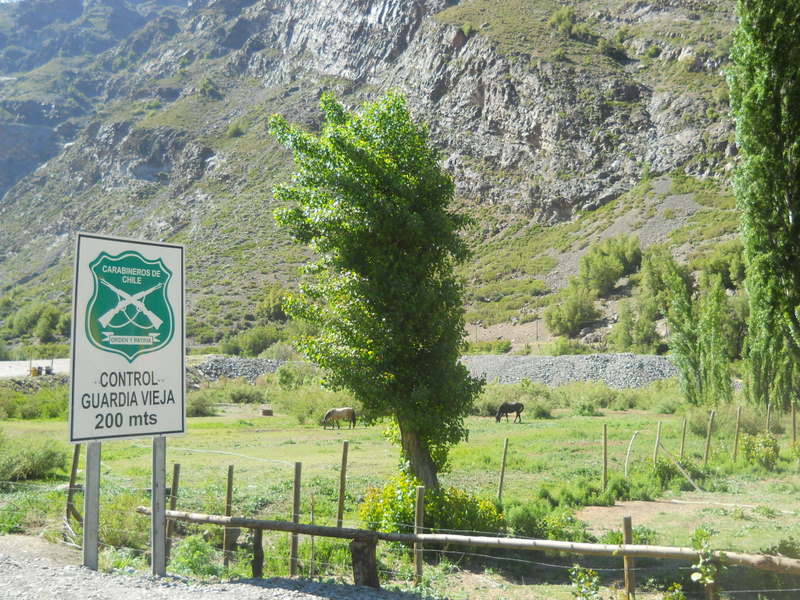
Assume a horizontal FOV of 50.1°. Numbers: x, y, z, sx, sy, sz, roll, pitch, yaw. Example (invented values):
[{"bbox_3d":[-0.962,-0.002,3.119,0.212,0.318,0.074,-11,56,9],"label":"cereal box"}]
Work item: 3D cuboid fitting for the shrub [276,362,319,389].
[{"bbox_3d":[-11.082,8.231,92.000,4.626,3.228,4.164,0,-3,0],"label":"shrub"}]

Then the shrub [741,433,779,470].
[{"bbox_3d":[8.619,3.632,20.500,0.911,0.959,0.865,0,-3,0],"label":"shrub"}]

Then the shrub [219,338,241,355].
[{"bbox_3d":[-26.918,7.420,135.000,3.473,2.684,3.300,0,-3,0],"label":"shrub"}]

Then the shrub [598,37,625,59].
[{"bbox_3d":[65.545,-77.941,265.000,9.018,7.289,7.215,0,-4,0],"label":"shrub"}]

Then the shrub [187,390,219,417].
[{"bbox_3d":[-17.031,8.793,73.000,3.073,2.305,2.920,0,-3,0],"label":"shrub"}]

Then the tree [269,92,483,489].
[{"bbox_3d":[-0.450,-0.064,15.700,3.811,7.491,3.621,0,-3,0],"label":"tree"}]

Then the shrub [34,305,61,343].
[{"bbox_3d":[-72.141,4.809,175.000,5.161,7.621,5.161,0,-4,0],"label":"shrub"}]

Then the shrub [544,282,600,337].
[{"bbox_3d":[27.234,1.579,135.000,8.841,8.683,8.399,0,-3,0],"label":"shrub"}]

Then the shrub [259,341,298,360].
[{"bbox_3d":[-16.556,6.910,117.000,5.610,3.010,4.768,0,-3,0],"label":"shrub"}]

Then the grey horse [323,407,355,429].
[{"bbox_3d":[-4.068,7.901,57.500,2.270,1.470,0.550,0,-4,0],"label":"grey horse"}]

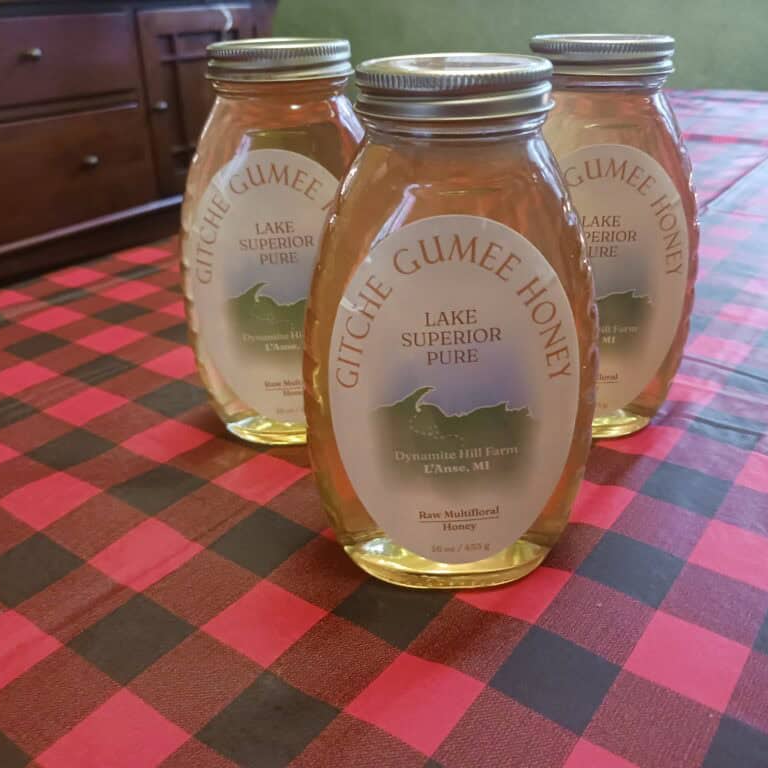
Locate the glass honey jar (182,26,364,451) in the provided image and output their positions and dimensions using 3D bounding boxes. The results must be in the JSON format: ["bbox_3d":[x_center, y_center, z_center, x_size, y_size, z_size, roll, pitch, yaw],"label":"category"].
[{"bbox_3d":[-0.034,-0.051,0.301,0.084,0.142,0.058,-1,27,1],"label":"glass honey jar"}]

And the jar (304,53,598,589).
[{"bbox_3d":[0.019,-0.014,0.226,0.084,0.142,0.058,-1,27,0],"label":"jar"}]

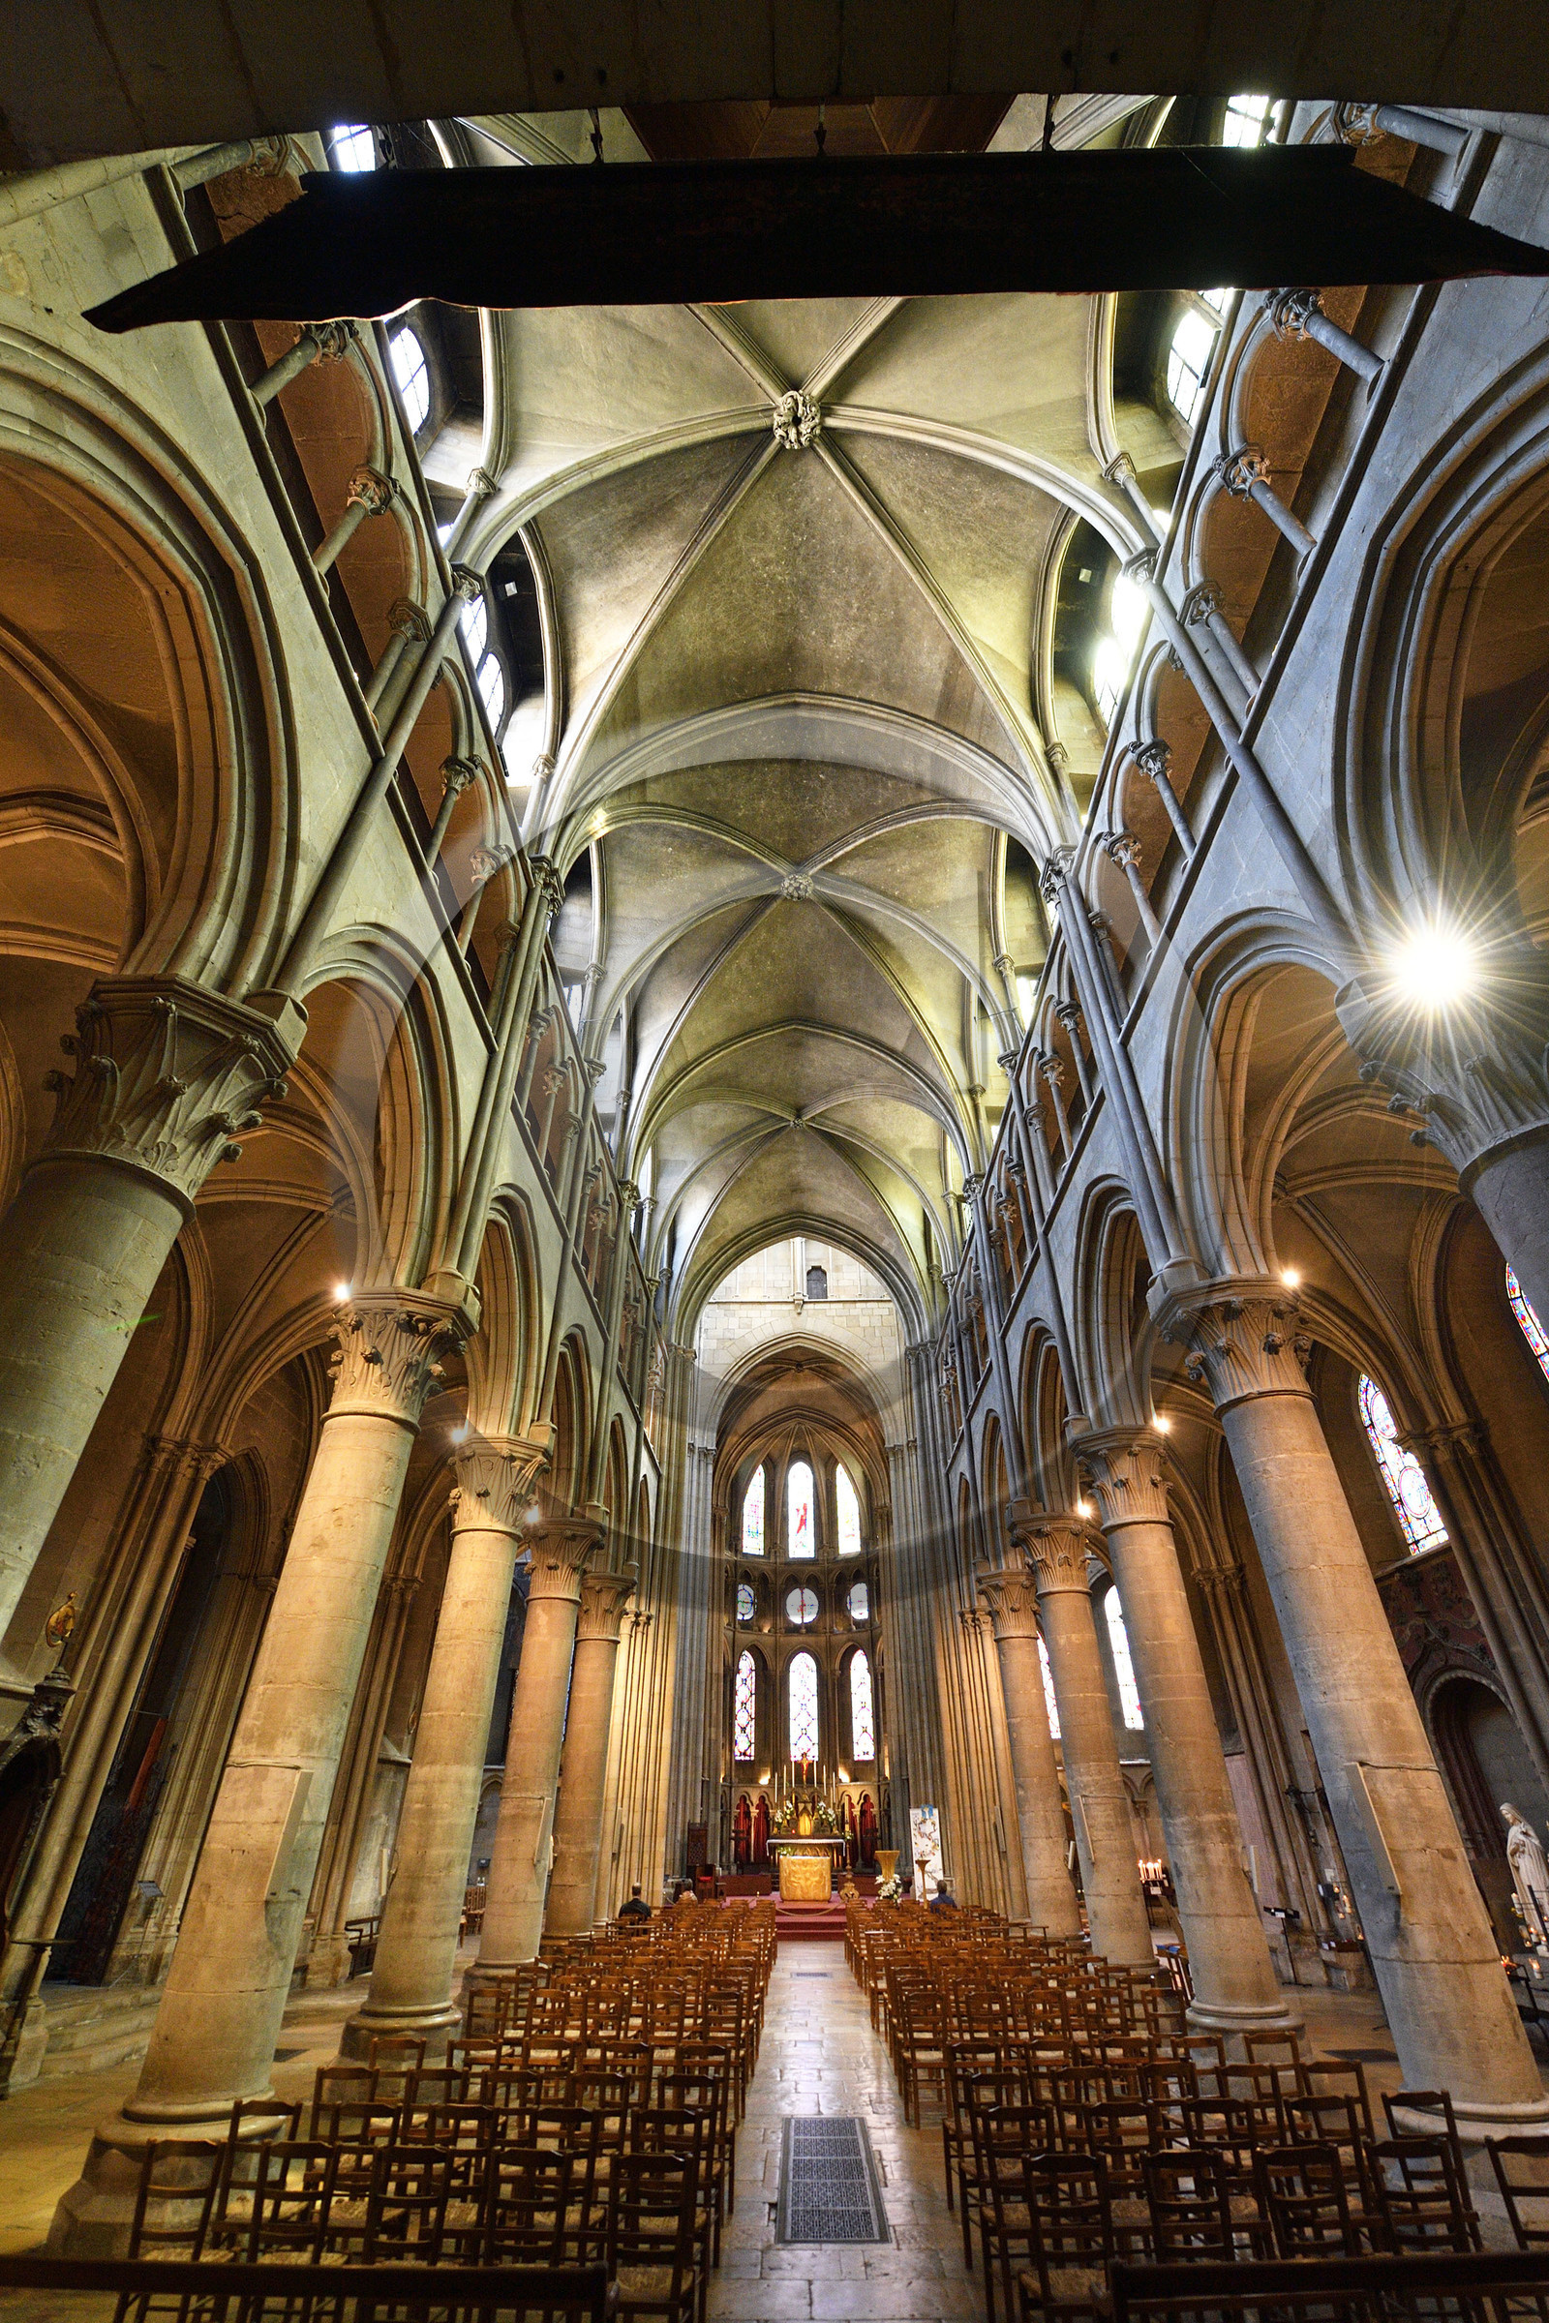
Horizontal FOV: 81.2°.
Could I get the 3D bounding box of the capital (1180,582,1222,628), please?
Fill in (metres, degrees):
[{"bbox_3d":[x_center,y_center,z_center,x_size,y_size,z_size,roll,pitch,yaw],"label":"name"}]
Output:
[{"bbox_3d":[4.208,-5.434,8.852,0.354,0.347,0.354,-1,-37,1],"label":"capital"}]

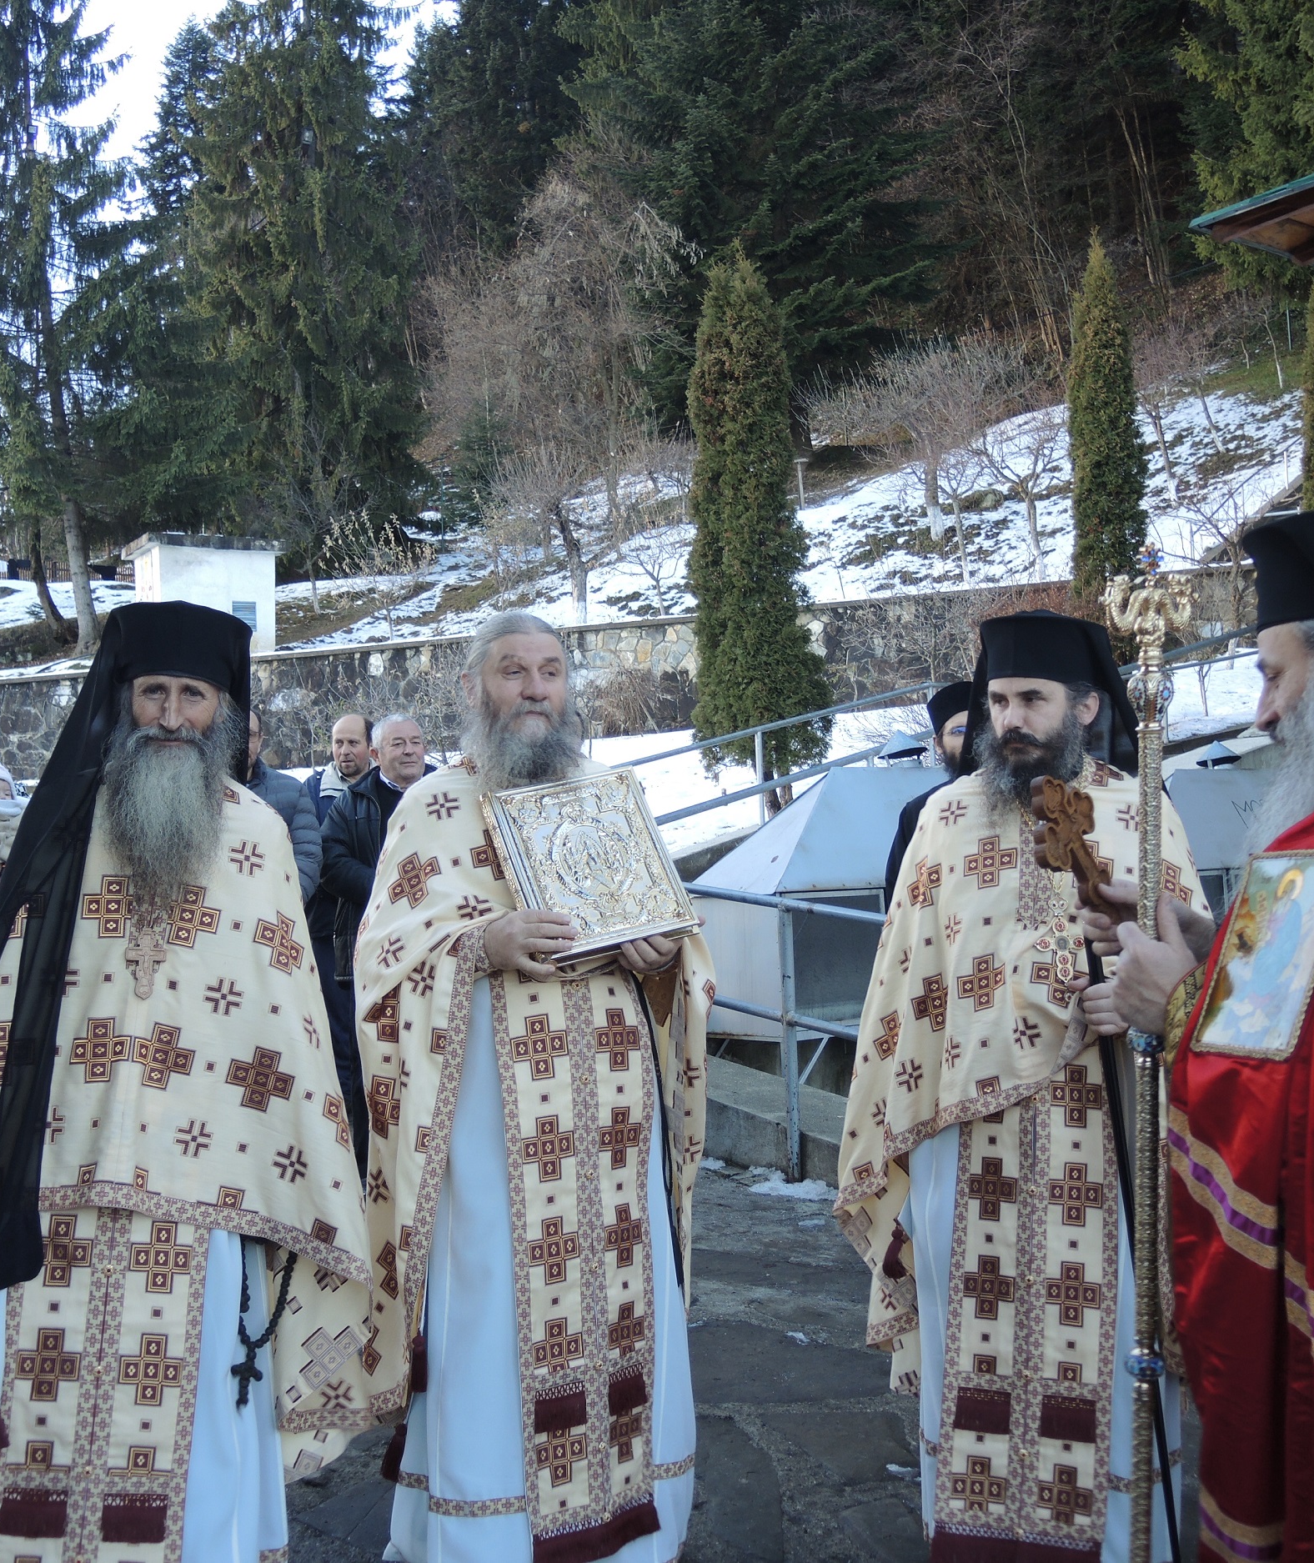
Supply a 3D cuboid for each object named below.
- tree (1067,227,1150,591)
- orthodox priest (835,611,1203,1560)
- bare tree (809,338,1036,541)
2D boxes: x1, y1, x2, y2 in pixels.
[{"bbox_3d":[5.341,-3.969,20.000,1.000,5.000,1.000,-2,-4,0],"label":"tree"},{"bbox_3d":[0.670,0.570,3.080,0.680,1.800,0.520,-4,-4,22],"label":"orthodox priest"},{"bbox_3d":[4.421,-5.665,28.000,3.800,3.400,3.700,-2,-4,0],"label":"bare tree"}]

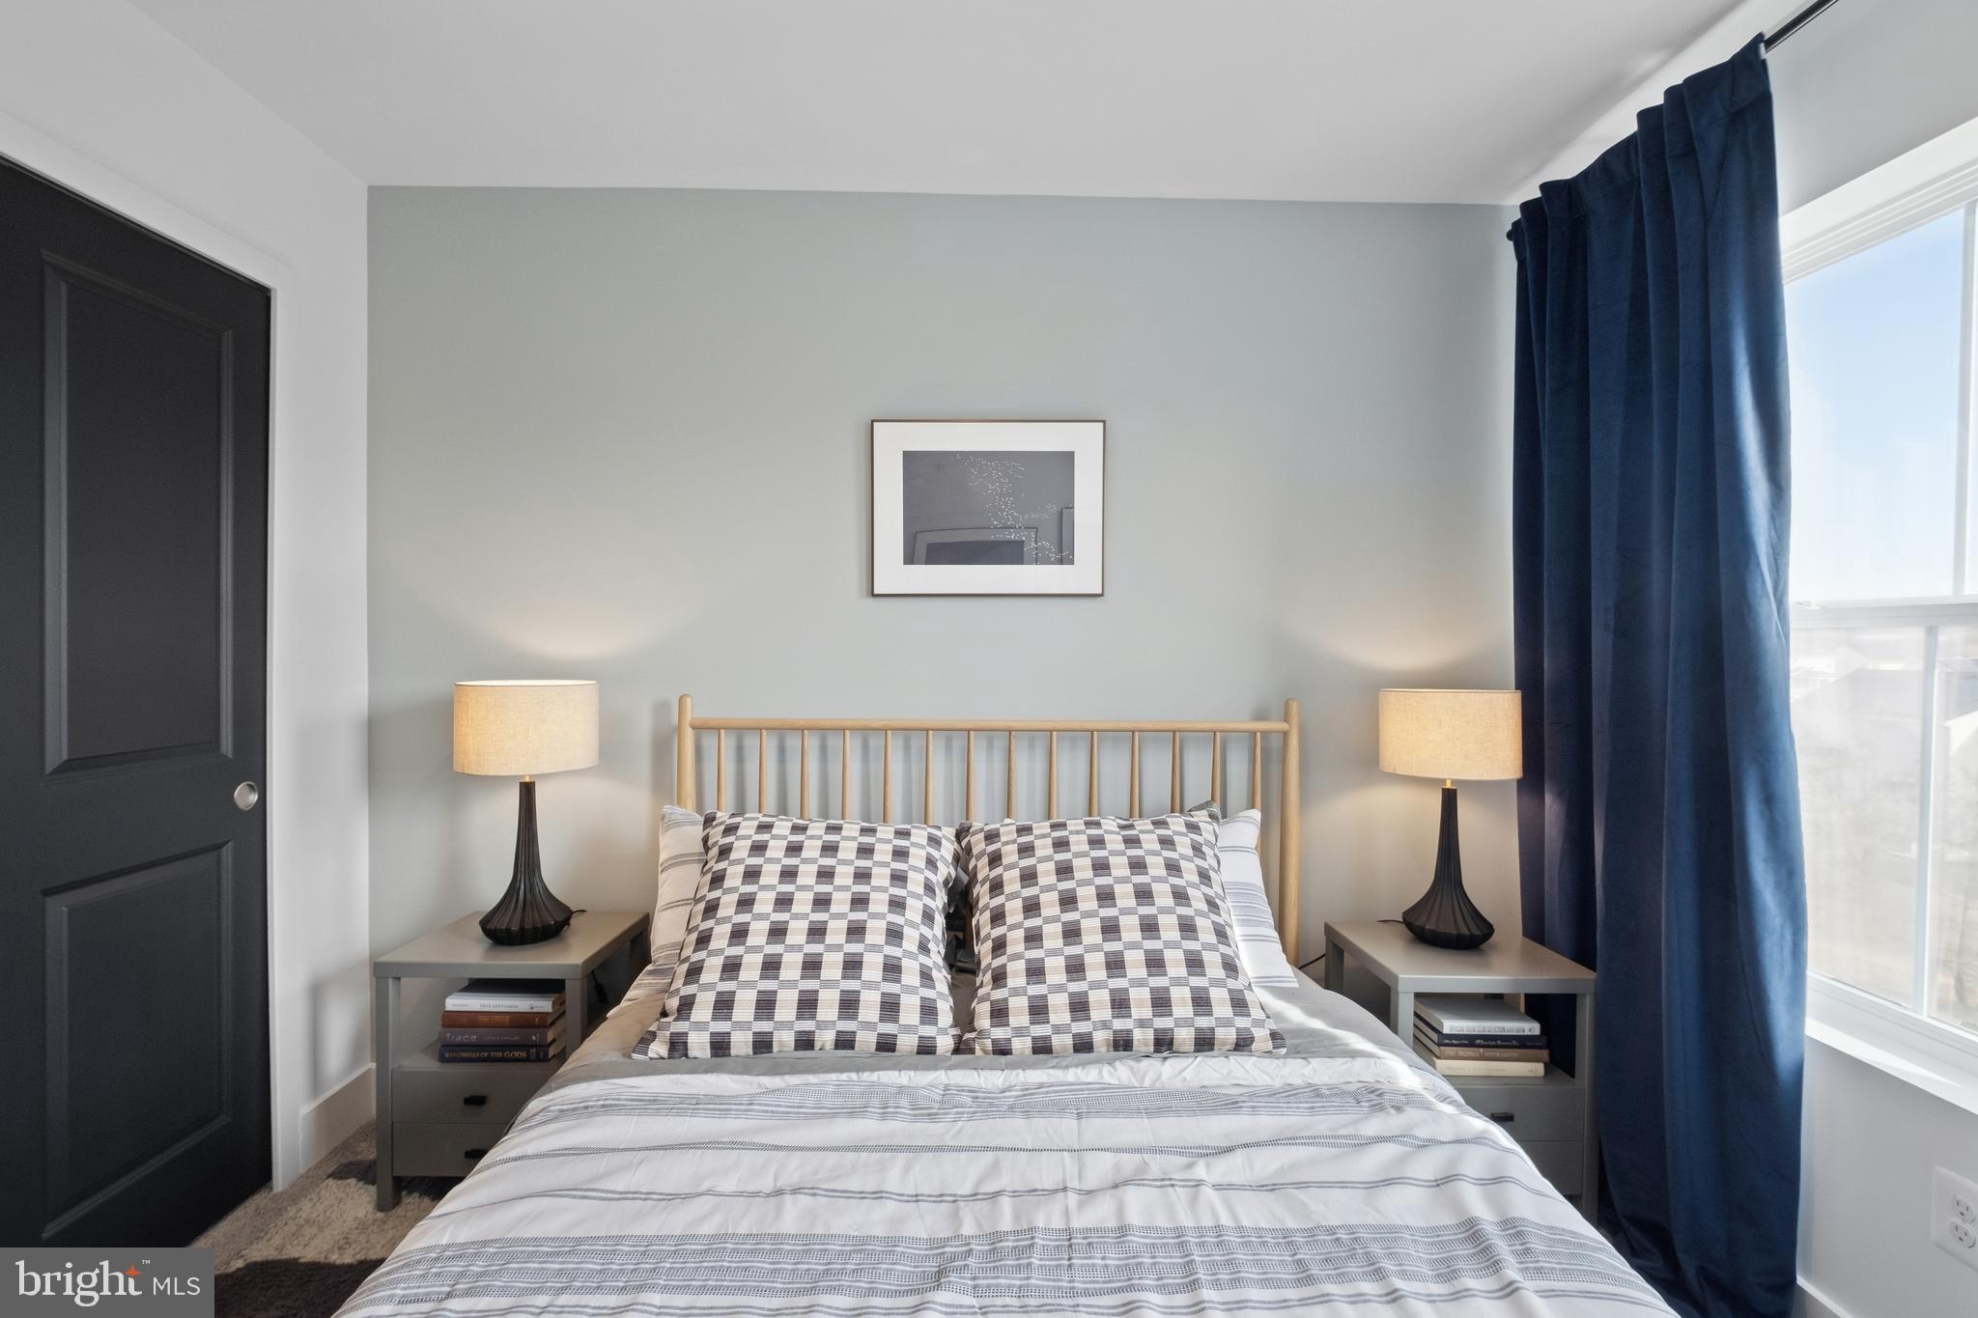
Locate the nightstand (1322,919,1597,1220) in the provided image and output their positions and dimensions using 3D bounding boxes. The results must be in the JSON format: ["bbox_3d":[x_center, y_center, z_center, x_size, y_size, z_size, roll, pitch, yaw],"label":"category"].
[{"bbox_3d":[1.101,0.960,1.972,0.450,0.546,0.356,0,1,-2],"label":"nightstand"}]

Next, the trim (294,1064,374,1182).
[{"bbox_3d":[-1.619,1.136,2.049,0.016,0.150,0.241,0,1,-1],"label":"trim"}]

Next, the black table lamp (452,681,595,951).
[{"bbox_3d":[-1.107,0.362,1.980,0.302,0.612,0.302,0,1,-1],"label":"black table lamp"}]

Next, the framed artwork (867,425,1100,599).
[{"bbox_3d":[0.000,-0.393,2.165,0.607,0.460,0.025,0,1,-1],"label":"framed artwork"}]

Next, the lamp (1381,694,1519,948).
[{"bbox_3d":[1.113,0.379,2.000,0.302,0.612,0.302,0,1,-1],"label":"lamp"}]

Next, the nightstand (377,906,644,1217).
[{"bbox_3d":[-1.120,0.942,1.985,0.450,0.546,0.356,0,1,0],"label":"nightstand"}]

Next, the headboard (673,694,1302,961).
[{"bbox_3d":[0.001,0.651,2.130,1.613,1.103,0.050,0,1,-1],"label":"headboard"}]

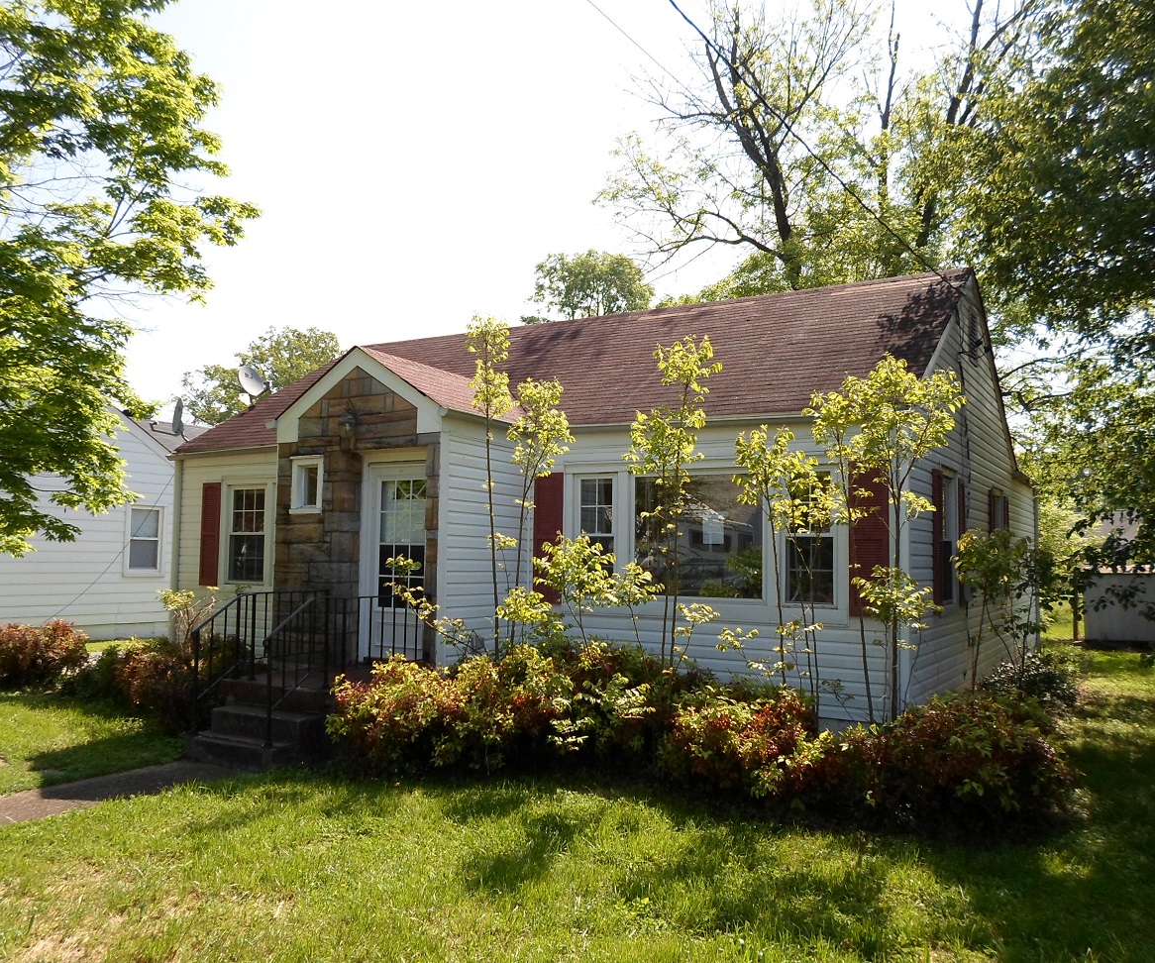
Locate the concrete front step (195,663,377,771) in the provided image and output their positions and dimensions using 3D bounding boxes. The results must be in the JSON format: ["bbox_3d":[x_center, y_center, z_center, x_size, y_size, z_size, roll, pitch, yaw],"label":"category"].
[{"bbox_3d":[-2.377,2.088,8.457,1.275,0.592,2.013,-2,-5,32],"label":"concrete front step"}]

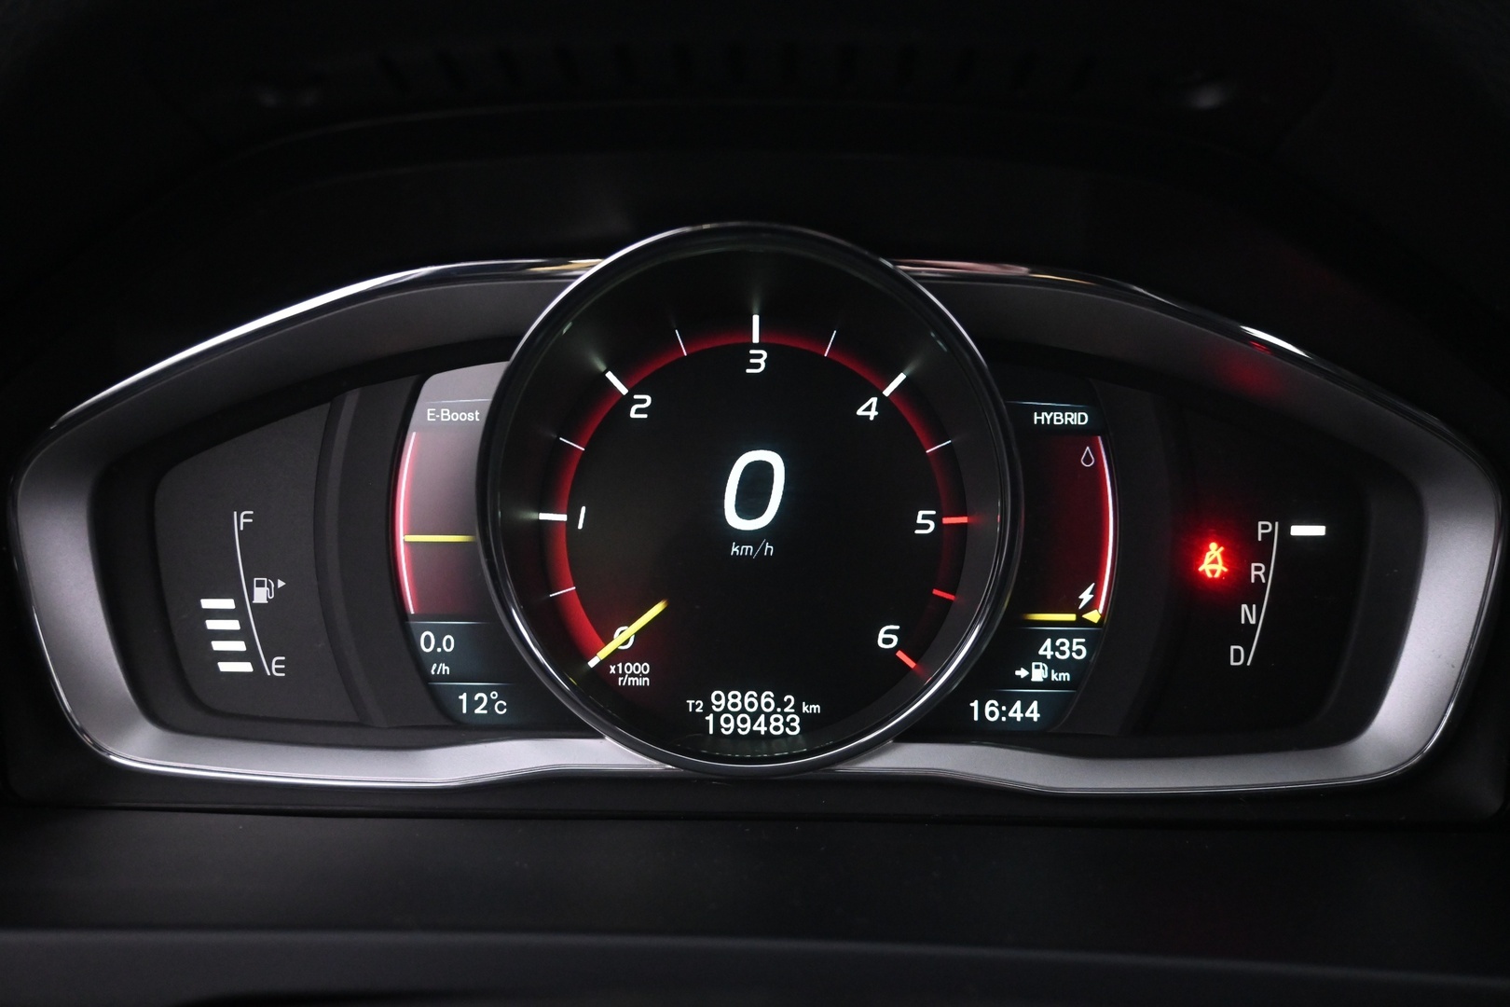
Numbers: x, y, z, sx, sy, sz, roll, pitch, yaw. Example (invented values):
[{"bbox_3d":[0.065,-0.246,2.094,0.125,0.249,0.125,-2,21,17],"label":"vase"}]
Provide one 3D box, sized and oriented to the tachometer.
[{"bbox_3d":[-0.001,0.001,0.287,0.121,0.123,0.030,0,-6,0],"label":"tachometer"}]

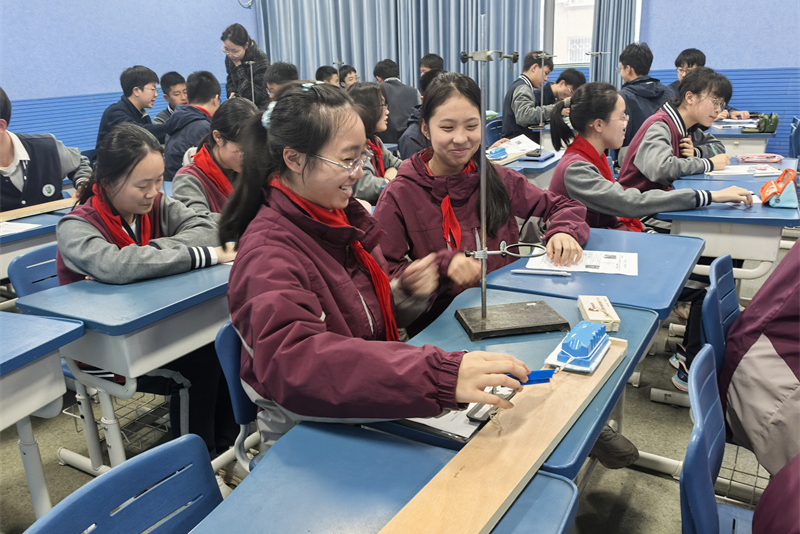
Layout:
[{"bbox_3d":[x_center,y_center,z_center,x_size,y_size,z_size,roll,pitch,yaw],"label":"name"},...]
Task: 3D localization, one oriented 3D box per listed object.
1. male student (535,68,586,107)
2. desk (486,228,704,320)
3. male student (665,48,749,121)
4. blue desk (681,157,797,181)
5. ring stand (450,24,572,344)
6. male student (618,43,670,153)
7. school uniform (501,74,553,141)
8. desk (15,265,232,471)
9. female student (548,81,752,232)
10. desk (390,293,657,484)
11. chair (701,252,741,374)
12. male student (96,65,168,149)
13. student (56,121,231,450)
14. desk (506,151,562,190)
[{"bbox_3d":[1.024,-0.828,4.523,0.650,1.150,0.480,9,21,31],"label":"male student"},{"bbox_3d":[0.546,0.337,1.744,0.417,0.757,0.615,9,21,31],"label":"desk"},{"bbox_3d":[1.892,-0.806,4.210,0.650,1.235,0.500,13,24,40],"label":"male student"},{"bbox_3d":[1.568,-0.072,2.838,0.413,0.752,0.609,9,21,32],"label":"blue desk"},{"bbox_3d":[0.216,-0.162,1.182,0.210,0.600,0.140,-7,19,-13],"label":"ring stand"},{"bbox_3d":[1.390,-0.694,3.856,0.480,1.280,0.550,-15,22,-34],"label":"male student"},{"bbox_3d":[0.993,-1.109,4.737,0.400,0.600,0.440,7,20,25],"label":"school uniform"},{"bbox_3d":[-0.609,0.379,1.823,0.450,0.750,0.645,9,21,31],"label":"desk"},{"bbox_3d":[0.896,-0.091,2.383,0.700,1.170,0.460,7,20,25],"label":"female student"},{"bbox_3d":[0.231,0.525,1.271,0.450,0.750,0.645,7,20,25],"label":"desk"},{"bbox_3d":[1.055,0.339,1.690,0.440,0.748,0.400,9,21,31],"label":"chair"},{"bbox_3d":[-1.401,-0.547,3.750,0.680,1.270,0.500,1,18,8],"label":"male student"},{"bbox_3d":[-0.802,0.119,1.987,0.630,1.127,0.520,11,23,36],"label":"student"},{"bbox_3d":[0.668,-0.247,3.556,0.450,0.750,0.645,7,20,25],"label":"desk"}]

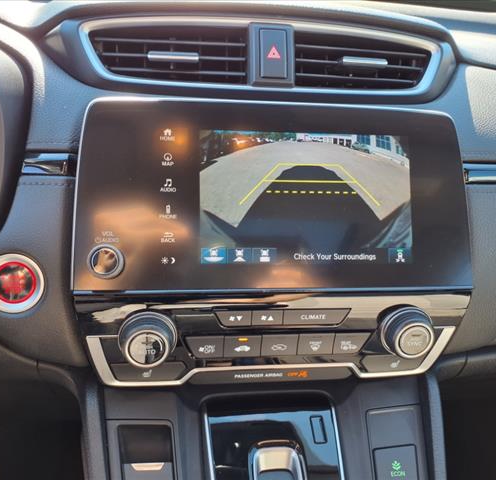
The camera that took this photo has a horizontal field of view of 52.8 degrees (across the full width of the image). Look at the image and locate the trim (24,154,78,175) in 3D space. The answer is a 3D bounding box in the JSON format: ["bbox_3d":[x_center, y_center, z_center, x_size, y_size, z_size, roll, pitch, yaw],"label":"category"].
[{"bbox_3d":[-0.148,-0.056,0.372,0.043,0.018,0.010,2,-7,-6],"label":"trim"}]

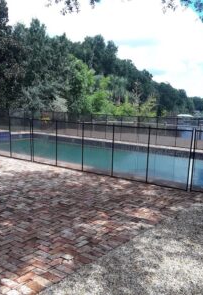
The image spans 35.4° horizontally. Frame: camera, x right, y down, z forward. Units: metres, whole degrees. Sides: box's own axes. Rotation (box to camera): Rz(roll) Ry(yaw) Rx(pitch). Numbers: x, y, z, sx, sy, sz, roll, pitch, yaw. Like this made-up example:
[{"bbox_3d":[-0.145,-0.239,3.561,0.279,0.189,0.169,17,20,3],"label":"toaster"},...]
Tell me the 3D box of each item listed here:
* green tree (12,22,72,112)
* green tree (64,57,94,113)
[{"bbox_3d":[-4.800,-6.000,26.000,5.300,8.600,5.000,1,7,0],"label":"green tree"},{"bbox_3d":[-1.850,-5.050,28.000,3.000,5.900,3.000,1,7,0],"label":"green tree"}]

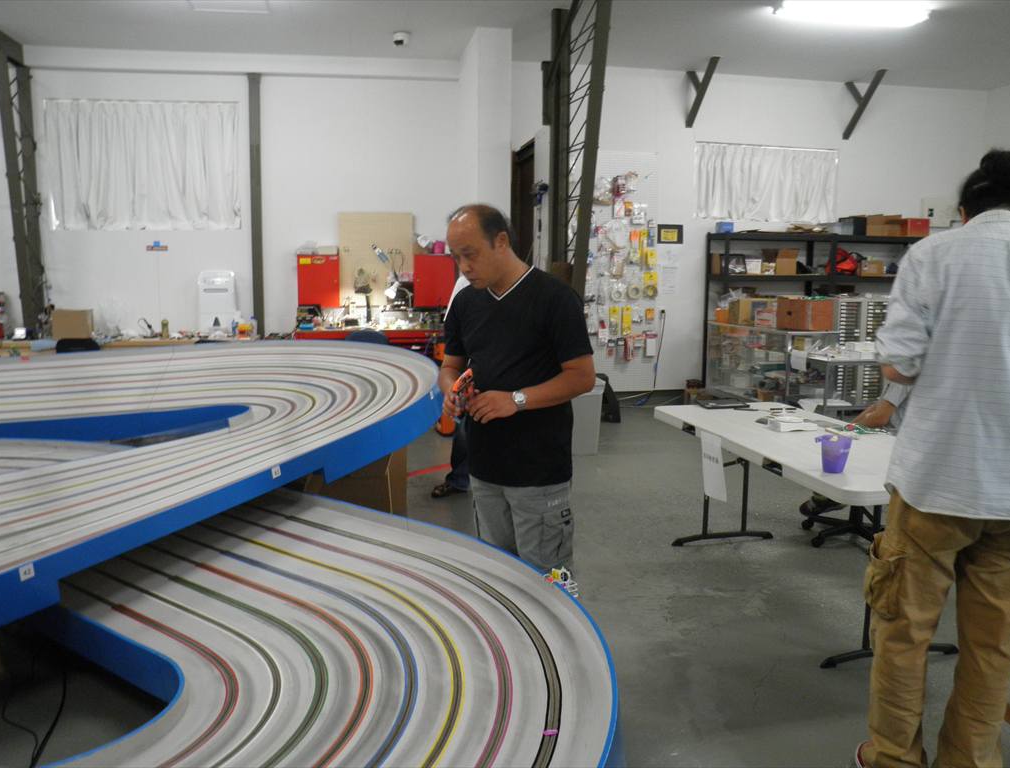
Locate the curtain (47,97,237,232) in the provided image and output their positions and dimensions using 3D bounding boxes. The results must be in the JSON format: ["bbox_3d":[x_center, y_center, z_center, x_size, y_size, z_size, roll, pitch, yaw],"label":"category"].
[{"bbox_3d":[-3.468,-2.098,7.982,1.800,1.210,0.090,0,8,-4],"label":"curtain"}]

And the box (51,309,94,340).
[{"bbox_3d":[-3.975,-0.561,7.676,0.347,0.271,0.260,-1,8,-9],"label":"box"}]

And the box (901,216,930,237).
[{"bbox_3d":[4.406,-1.689,9.011,0.271,0.189,0.300,-1,8,-12],"label":"box"}]

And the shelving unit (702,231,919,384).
[{"bbox_3d":[3.373,-0.681,8.958,2.400,1.820,0.450,-1,8,-12],"label":"shelving unit"}]

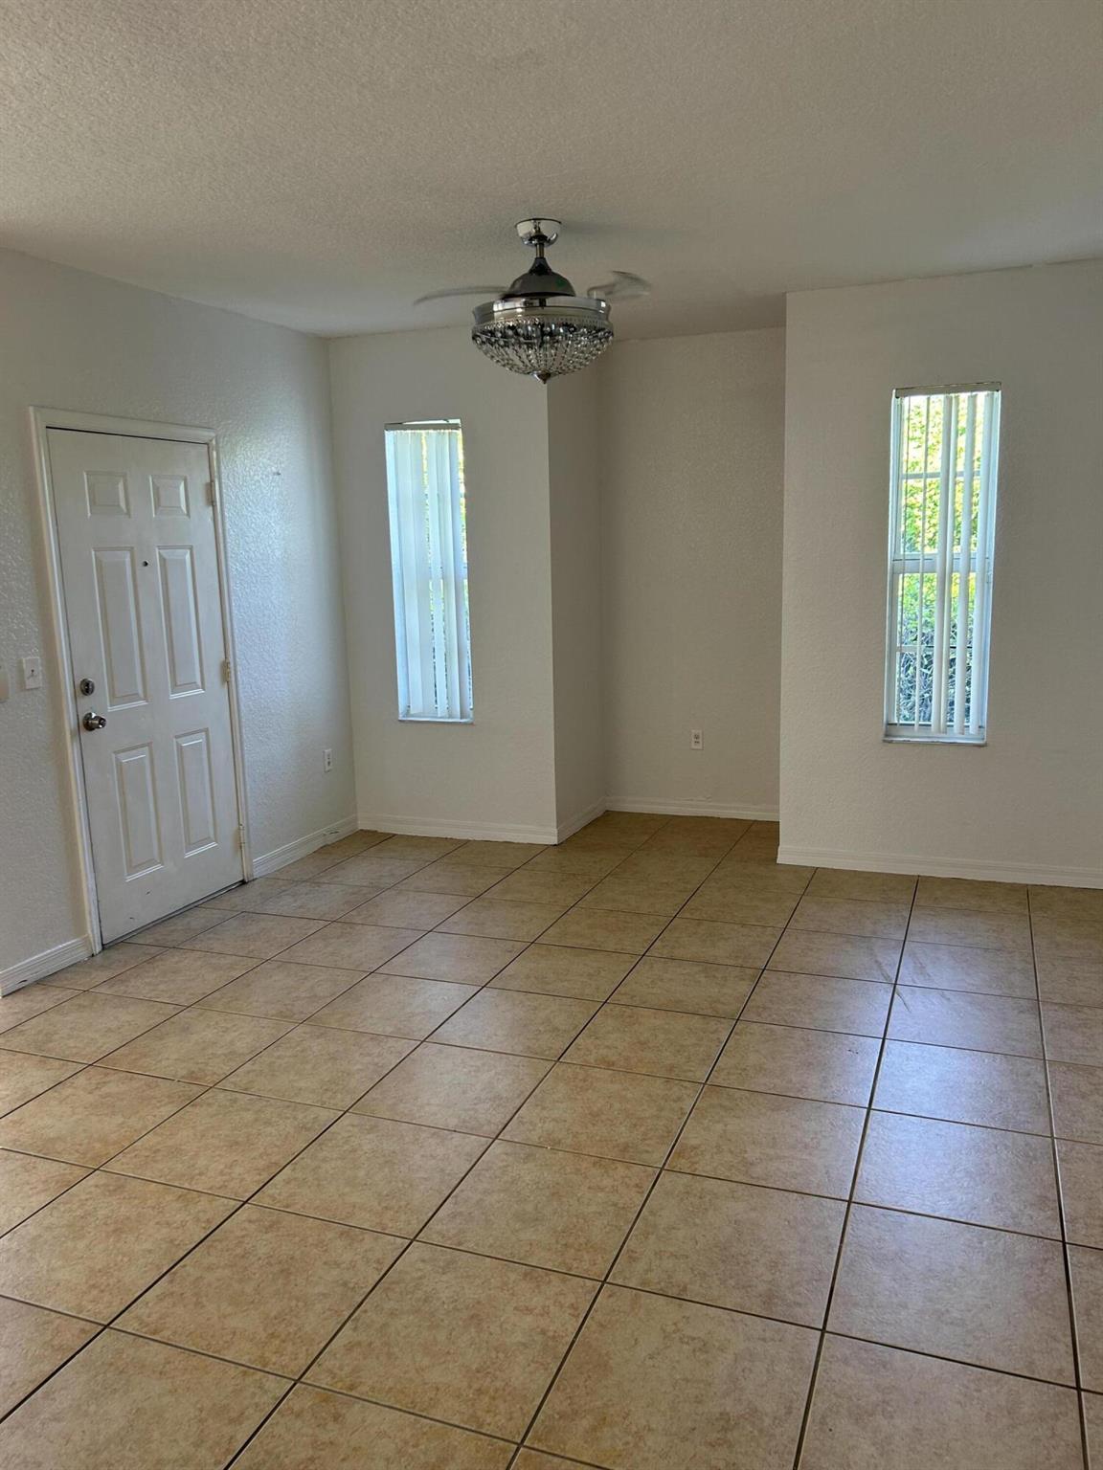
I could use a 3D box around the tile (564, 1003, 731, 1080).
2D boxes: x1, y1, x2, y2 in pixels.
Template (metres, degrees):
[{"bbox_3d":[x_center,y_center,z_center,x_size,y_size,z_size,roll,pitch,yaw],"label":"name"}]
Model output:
[{"bbox_3d":[0.315,0.967,3.473,0.452,0.012,0.452,2,10,21],"label":"tile"}]

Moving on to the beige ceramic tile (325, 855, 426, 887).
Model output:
[{"bbox_3d":[-0.886,0.676,5.393,0.452,0.012,0.452,2,10,21],"label":"beige ceramic tile"}]

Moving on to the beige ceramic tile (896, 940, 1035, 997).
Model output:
[{"bbox_3d":[1.499,0.845,3.980,0.452,0.015,0.452,2,10,21],"label":"beige ceramic tile"}]

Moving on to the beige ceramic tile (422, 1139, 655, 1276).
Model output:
[{"bbox_3d":[-0.018,1.124,2.643,0.453,0.012,0.453,2,10,21],"label":"beige ceramic tile"}]

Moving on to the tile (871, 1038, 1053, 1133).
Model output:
[{"bbox_3d":[1.168,1.001,3.150,0.453,0.012,0.453,2,10,21],"label":"tile"}]

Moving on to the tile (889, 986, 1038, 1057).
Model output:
[{"bbox_3d":[1.331,0.922,3.562,0.452,0.012,0.452,2,10,21],"label":"tile"}]

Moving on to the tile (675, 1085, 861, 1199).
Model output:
[{"bbox_3d":[0.574,1.058,2.886,0.451,0.010,0.453,2,10,21],"label":"tile"}]

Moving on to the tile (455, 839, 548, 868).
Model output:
[{"bbox_3d":[-0.296,0.615,5.650,0.452,0.015,0.452,2,10,21],"label":"tile"}]

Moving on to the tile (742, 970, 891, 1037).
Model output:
[{"bbox_3d":[0.908,0.908,3.736,0.453,0.012,0.453,2,10,21],"label":"tile"}]

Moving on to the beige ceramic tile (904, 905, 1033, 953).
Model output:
[{"bbox_3d":[1.665,0.768,4.399,0.452,0.015,0.452,2,10,21],"label":"beige ceramic tile"}]

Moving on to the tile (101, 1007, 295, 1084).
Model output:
[{"bbox_3d":[-1.131,1.001,3.561,0.453,0.012,0.453,2,10,21],"label":"tile"}]

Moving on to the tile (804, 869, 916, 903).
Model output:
[{"bbox_3d":[1.405,0.677,4.988,0.453,0.012,0.440,2,10,21],"label":"tile"}]

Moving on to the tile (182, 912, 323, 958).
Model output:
[{"bbox_3d":[-1.221,0.831,4.560,0.452,0.015,0.452,2,10,21],"label":"tile"}]

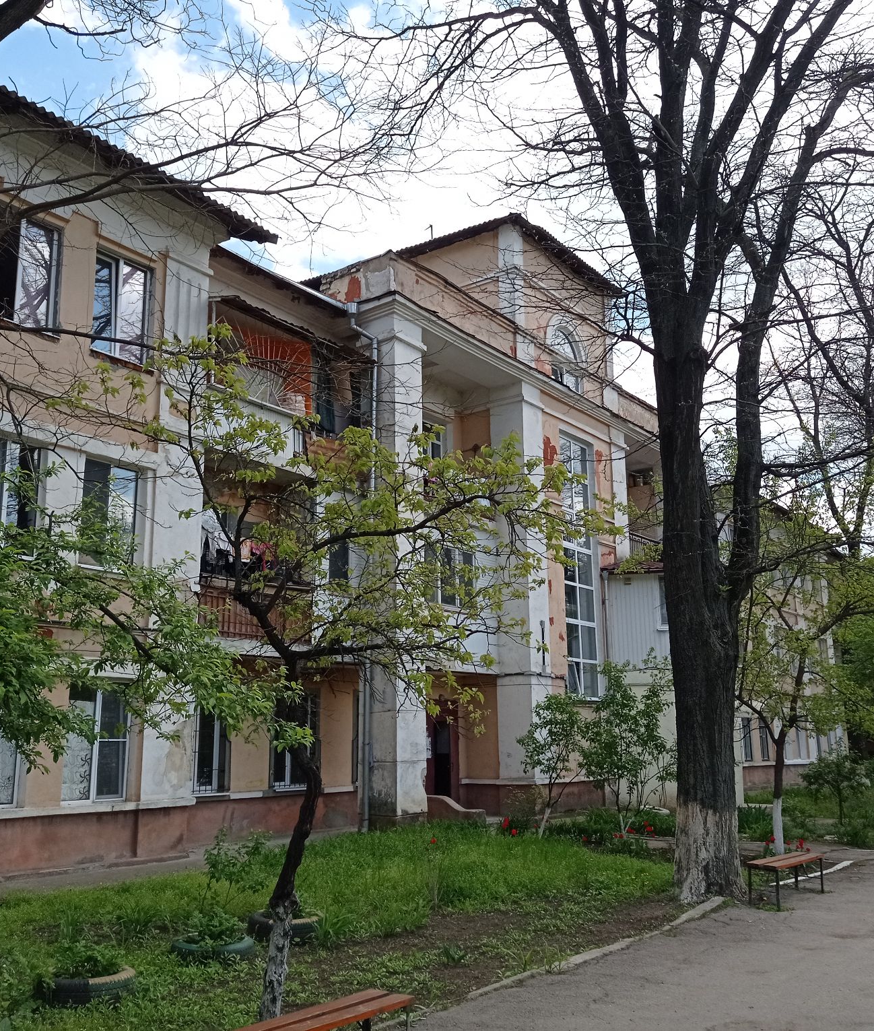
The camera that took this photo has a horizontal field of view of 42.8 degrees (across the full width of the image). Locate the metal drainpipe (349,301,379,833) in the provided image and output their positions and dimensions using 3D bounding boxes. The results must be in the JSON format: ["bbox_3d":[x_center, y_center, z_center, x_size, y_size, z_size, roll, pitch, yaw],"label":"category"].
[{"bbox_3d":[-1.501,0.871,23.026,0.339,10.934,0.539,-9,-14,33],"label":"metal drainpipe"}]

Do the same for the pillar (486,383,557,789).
[{"bbox_3d":[2.130,1.644,28.207,0.986,10.087,0.955,-9,-14,33],"label":"pillar"}]

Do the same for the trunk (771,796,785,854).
[{"bbox_3d":[4.782,4.362,15.576,0.140,0.867,0.140,-4,-12,16],"label":"trunk"}]

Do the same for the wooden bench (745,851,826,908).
[{"bbox_3d":[3.661,3.771,11.565,0.308,0.391,1.679,-9,-14,33],"label":"wooden bench"}]

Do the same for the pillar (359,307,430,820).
[{"bbox_3d":[-0.954,0.952,23.666,0.970,10.626,1.063,-9,-14,33],"label":"pillar"}]

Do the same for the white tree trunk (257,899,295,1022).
[{"bbox_3d":[-0.930,2.598,6.457,0.200,0.690,0.160,1,-12,-8],"label":"white tree trunk"}]

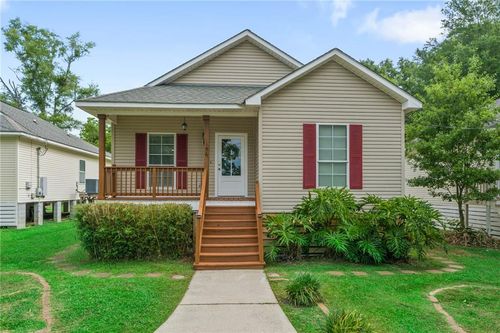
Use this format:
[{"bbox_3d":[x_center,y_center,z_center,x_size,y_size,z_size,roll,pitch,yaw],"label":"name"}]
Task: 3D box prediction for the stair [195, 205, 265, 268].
[{"bbox_3d":[-0.520,1.730,8.670,1.630,1.380,2.080,0,-2,-3],"label":"stair"}]

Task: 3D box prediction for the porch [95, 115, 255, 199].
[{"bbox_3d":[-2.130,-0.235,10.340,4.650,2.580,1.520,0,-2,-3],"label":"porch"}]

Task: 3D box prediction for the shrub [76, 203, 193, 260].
[{"bbox_3d":[-3.000,1.690,8.980,2.820,1.420,1.000,0,-2,-3],"label":"shrub"}]

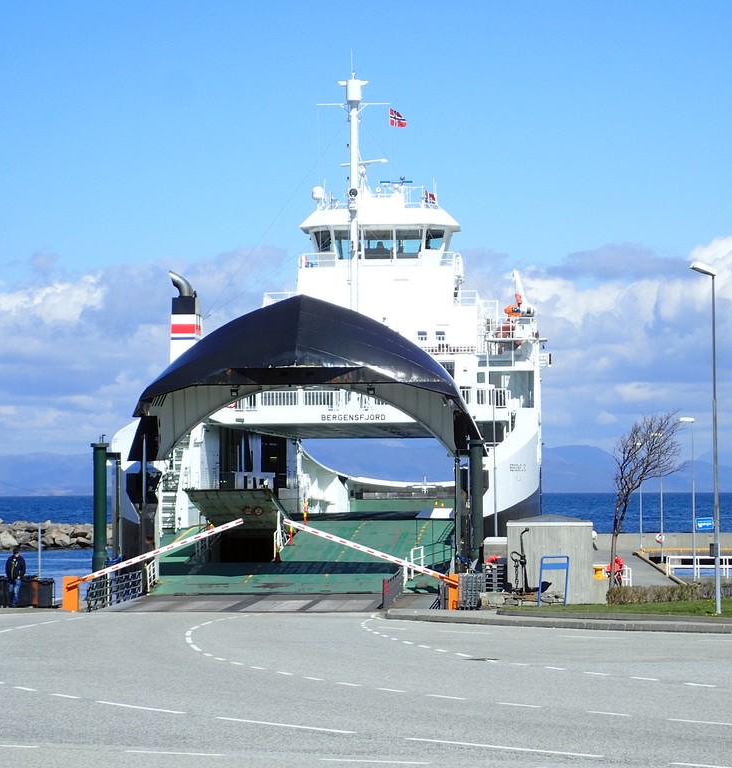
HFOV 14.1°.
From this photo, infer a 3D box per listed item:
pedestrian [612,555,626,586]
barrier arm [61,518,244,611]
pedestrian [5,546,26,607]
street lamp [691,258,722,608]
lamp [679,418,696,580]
[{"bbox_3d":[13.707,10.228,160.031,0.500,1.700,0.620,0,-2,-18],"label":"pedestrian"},{"bbox_3d":[-6.386,5.427,88.650,5.470,2.760,0.500,0,-2,0],"label":"barrier arm"},{"bbox_3d":[-10.786,5.974,91.033,0.600,1.840,0.420,-1,-2,11],"label":"pedestrian"},{"bbox_3d":[9.432,1.510,82.524,0.850,9.817,0.320,1,-2,-26],"label":"street lamp"},{"bbox_3d":[18.459,6.687,170.138,0.850,9.453,0.300,0,-2,-6],"label":"lamp"}]

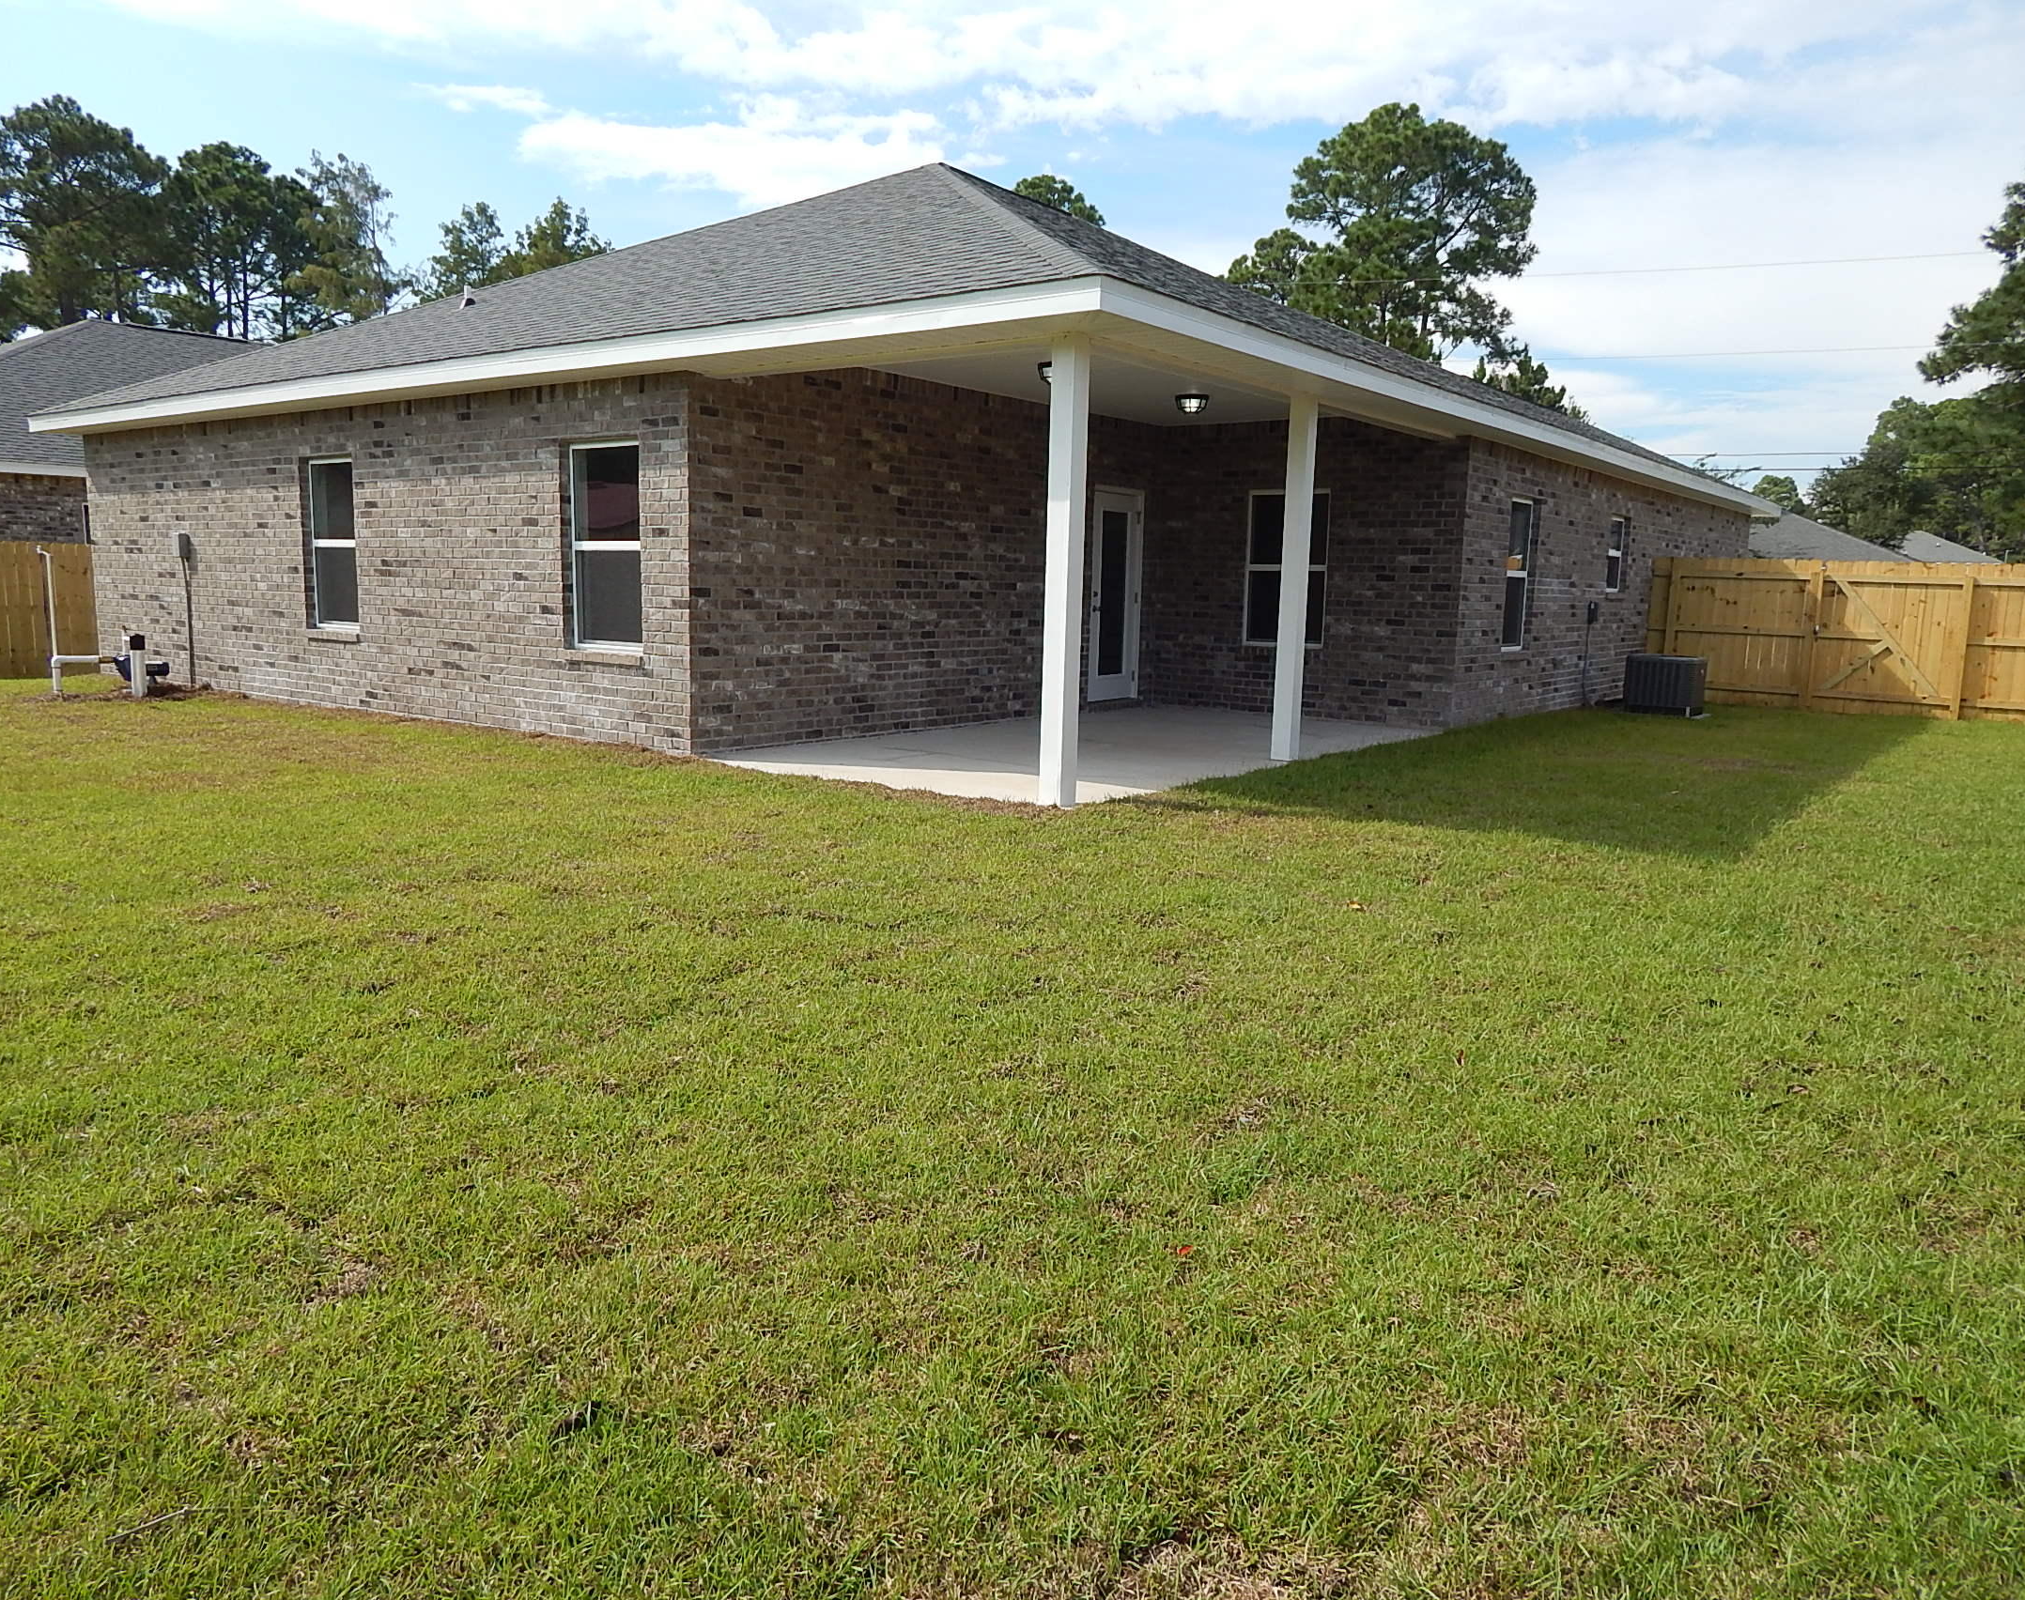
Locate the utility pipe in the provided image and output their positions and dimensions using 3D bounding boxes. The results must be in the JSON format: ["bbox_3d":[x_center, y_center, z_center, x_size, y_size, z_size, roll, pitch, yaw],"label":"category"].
[{"bbox_3d":[-9.067,-1.726,13.629,0.540,1.420,0.100,-5,11,-35],"label":"utility pipe"}]

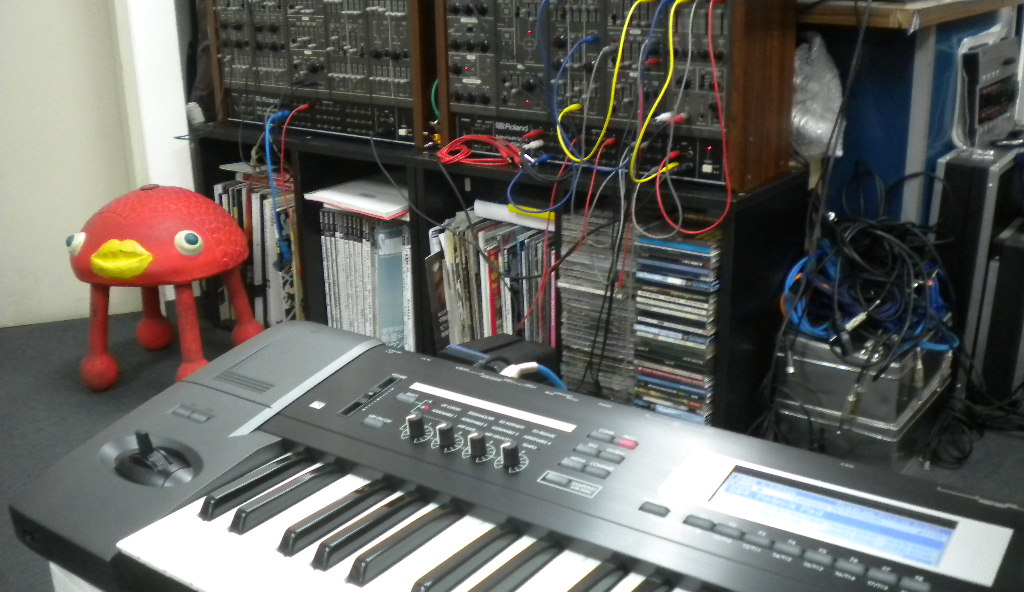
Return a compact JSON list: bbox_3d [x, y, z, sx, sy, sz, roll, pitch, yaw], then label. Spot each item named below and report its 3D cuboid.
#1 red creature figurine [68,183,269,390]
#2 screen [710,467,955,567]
[{"bbox_3d":[-0.652,-0.022,1.946,0.315,0.368,0.325,2,18,8],"label":"red creature figurine"},{"bbox_3d":[0.172,0.120,0.563,0.123,0.008,0.041,11,29,33],"label":"screen"}]

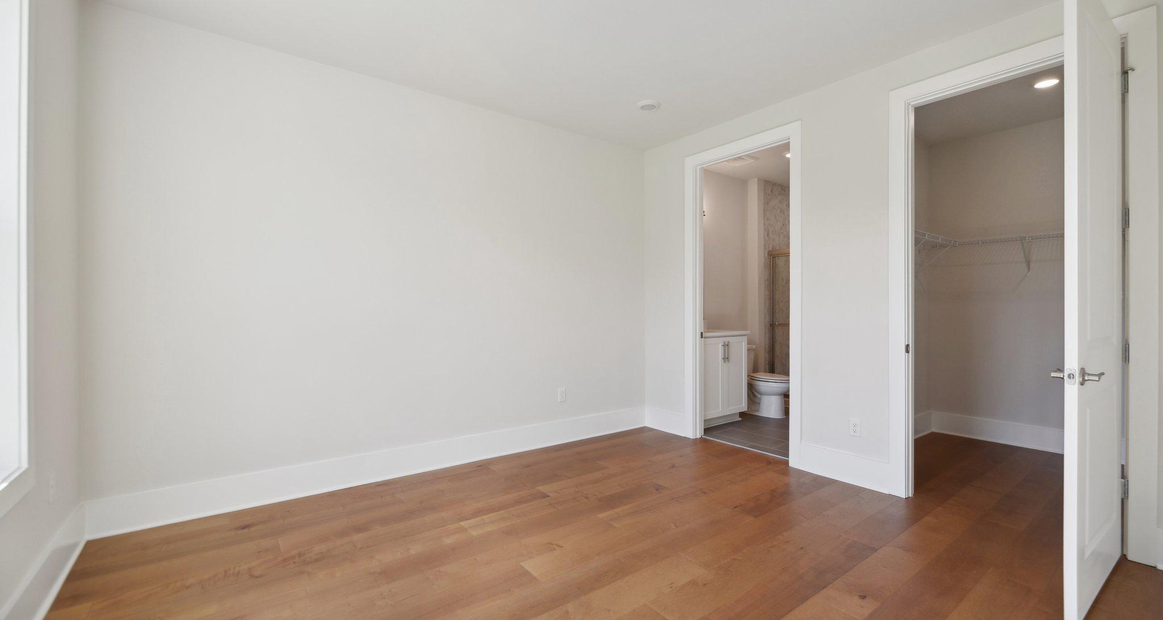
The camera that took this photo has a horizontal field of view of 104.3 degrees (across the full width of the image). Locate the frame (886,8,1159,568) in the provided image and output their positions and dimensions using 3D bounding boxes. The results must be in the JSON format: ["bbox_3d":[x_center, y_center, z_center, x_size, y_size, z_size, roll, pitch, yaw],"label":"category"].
[{"bbox_3d":[2.330,-0.108,2.498,0.150,2.550,1.048,0,0,-38],"label":"frame"}]

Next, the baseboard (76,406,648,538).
[{"bbox_3d":[-0.942,1.070,3.413,3.854,0.192,0.025,0,0,-35],"label":"baseboard"}]

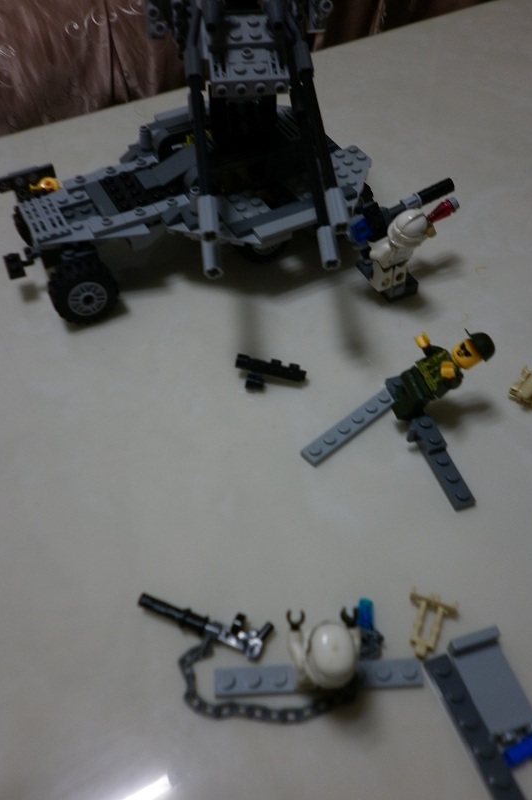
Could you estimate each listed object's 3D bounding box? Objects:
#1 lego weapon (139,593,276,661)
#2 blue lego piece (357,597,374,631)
[{"bbox_3d":[-0.021,0.072,0.216,0.046,0.006,0.013,16,52,18],"label":"lego weapon"},{"bbox_3d":[0.033,0.070,0.213,0.005,0.005,0.011,4,49,8],"label":"blue lego piece"}]

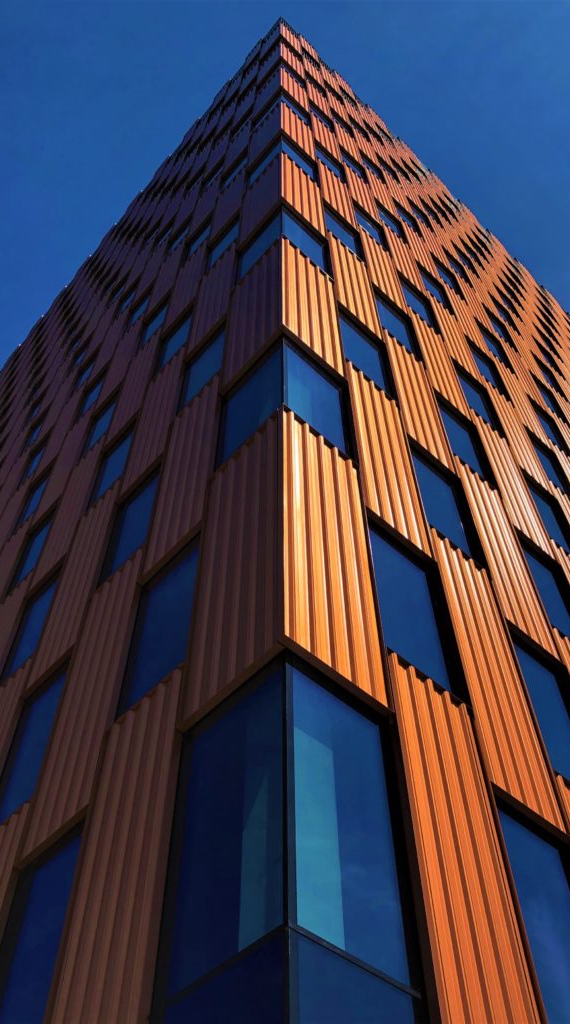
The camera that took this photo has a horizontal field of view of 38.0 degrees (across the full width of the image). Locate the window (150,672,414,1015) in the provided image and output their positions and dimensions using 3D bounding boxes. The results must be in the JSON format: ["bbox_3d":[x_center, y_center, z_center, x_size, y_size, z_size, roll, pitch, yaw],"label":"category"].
[{"bbox_3d":[0.040,2.581,6.458,1.912,3.102,0.956,-3,-53,2],"label":"window"}]

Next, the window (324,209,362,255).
[{"bbox_3d":[1.397,-6.908,20.564,1.220,2.350,0.200,35,-61,-23],"label":"window"}]

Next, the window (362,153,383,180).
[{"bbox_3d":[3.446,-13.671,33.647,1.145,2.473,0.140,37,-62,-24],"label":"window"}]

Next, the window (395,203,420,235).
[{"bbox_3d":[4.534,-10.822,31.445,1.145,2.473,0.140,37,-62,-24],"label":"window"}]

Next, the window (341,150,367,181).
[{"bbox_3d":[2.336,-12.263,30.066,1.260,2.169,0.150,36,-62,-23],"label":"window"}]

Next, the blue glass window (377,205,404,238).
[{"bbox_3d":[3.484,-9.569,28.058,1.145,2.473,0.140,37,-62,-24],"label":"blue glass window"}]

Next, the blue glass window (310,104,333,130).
[{"bbox_3d":[1.345,-14.902,31.351,1.220,2.350,0.200,35,-61,-23],"label":"blue glass window"}]

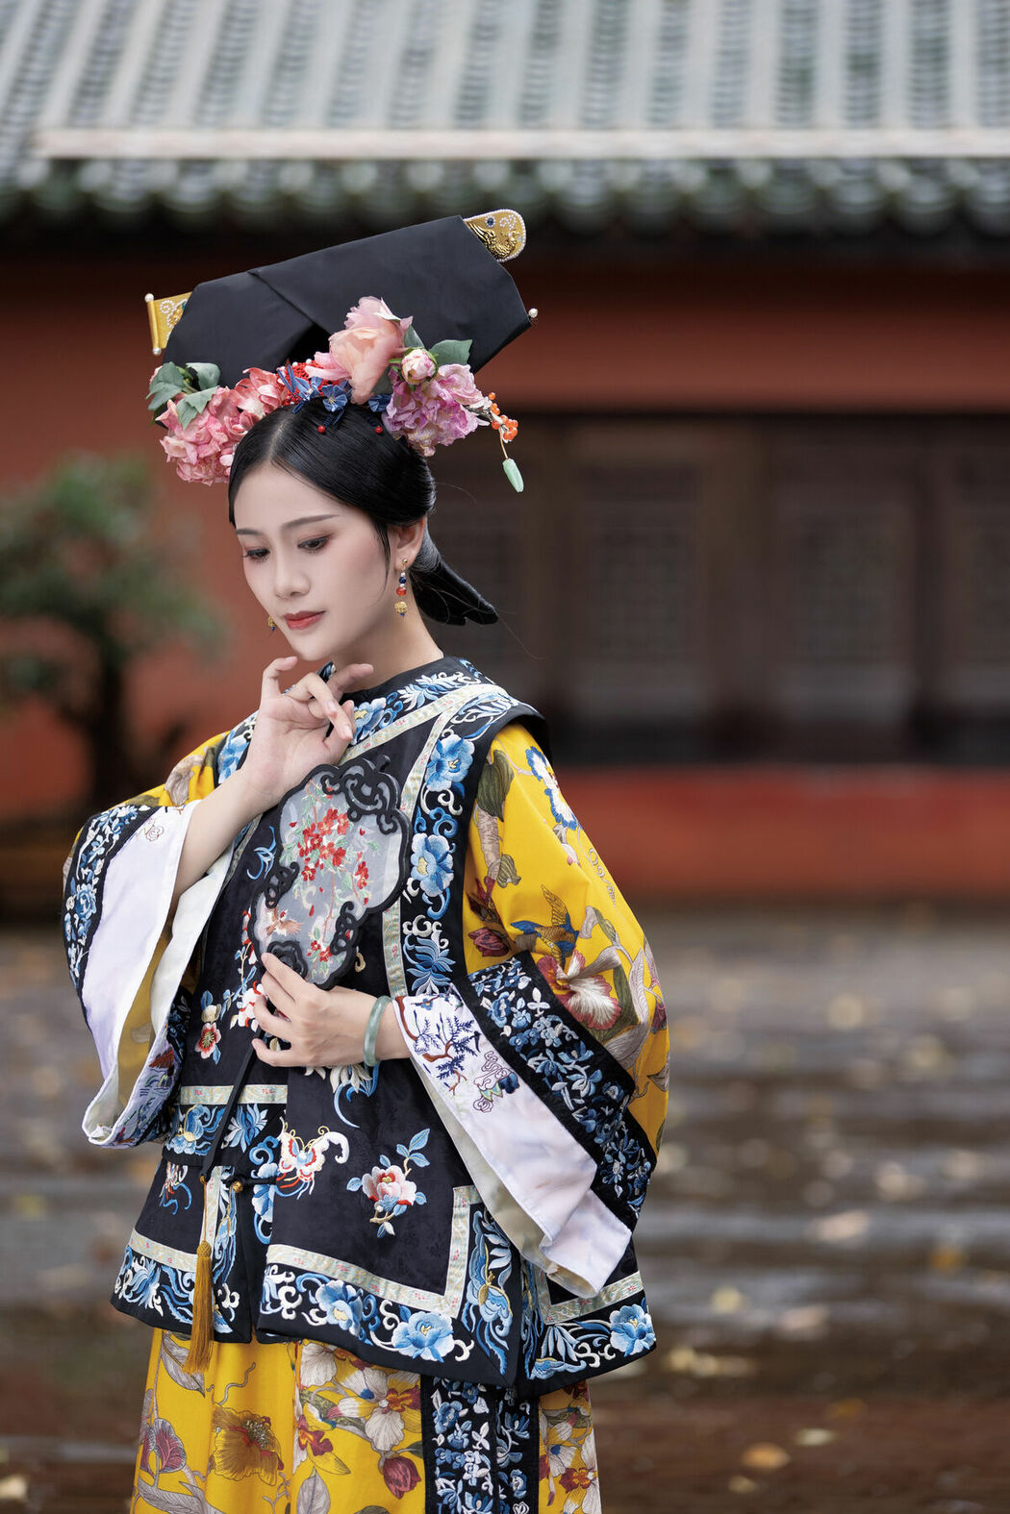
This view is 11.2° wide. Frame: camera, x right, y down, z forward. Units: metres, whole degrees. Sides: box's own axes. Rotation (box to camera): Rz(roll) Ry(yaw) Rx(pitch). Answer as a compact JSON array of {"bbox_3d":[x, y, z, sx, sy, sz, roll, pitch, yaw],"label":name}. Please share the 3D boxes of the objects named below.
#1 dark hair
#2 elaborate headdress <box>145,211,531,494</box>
[{"bbox_3d":[-0.124,-0.199,4.429,0.166,0.220,0.250,-8,7,36],"label":"dark hair"},{"bbox_3d":[-0.142,-0.346,4.420,0.385,0.215,0.155,-8,7,36],"label":"elaborate headdress"}]

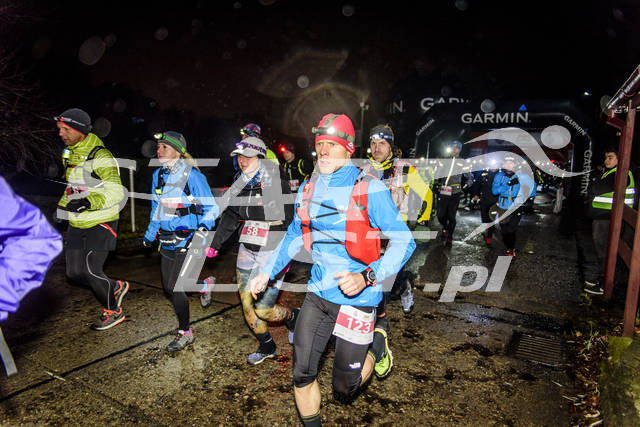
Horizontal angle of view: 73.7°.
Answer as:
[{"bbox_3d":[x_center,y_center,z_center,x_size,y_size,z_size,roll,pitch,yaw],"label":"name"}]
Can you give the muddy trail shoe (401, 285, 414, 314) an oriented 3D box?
[{"bbox_3d":[0.824,0.820,4.020,0.105,0.130,0.280,3,32,16],"label":"muddy trail shoe"}]

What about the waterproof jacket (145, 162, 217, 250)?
[{"bbox_3d":[-1.019,-0.066,3.150,0.480,0.630,0.360,5,8,31],"label":"waterproof jacket"}]

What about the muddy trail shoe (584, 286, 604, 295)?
[{"bbox_3d":[3.222,0.894,5.000,0.270,0.100,0.100,8,10,41],"label":"muddy trail shoe"}]

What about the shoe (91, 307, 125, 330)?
[{"bbox_3d":[-1.778,0.876,3.583,0.105,0.120,0.285,8,15,44],"label":"shoe"}]

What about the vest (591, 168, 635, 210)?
[{"bbox_3d":[3.393,-0.278,4.950,0.330,0.520,0.440,1,6,-5],"label":"vest"}]

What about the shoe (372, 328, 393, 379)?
[{"bbox_3d":[0.354,0.801,2.440,0.110,0.280,0.100,-7,8,-40],"label":"shoe"}]

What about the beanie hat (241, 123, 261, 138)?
[{"bbox_3d":[-0.741,-0.888,4.650,0.210,0.160,0.180,-4,7,-40],"label":"beanie hat"}]

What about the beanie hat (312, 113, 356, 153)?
[{"bbox_3d":[0.067,-0.384,2.050,0.180,0.190,0.220,6,9,32],"label":"beanie hat"}]

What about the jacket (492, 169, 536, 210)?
[{"bbox_3d":[3.279,-0.418,7.200,0.660,0.680,0.420,4,7,26],"label":"jacket"}]

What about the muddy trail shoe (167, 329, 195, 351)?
[{"bbox_3d":[-1.042,0.952,3.200,0.095,0.115,0.255,5,11,36],"label":"muddy trail shoe"}]

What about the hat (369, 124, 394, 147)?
[{"bbox_3d":[0.471,-0.592,3.240,0.180,0.165,0.220,5,8,30],"label":"hat"}]

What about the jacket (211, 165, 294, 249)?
[{"bbox_3d":[-0.461,-0.069,2.950,0.520,0.580,0.370,5,10,33],"label":"jacket"}]

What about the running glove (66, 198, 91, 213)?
[{"bbox_3d":[-1.820,-0.061,3.220,0.160,0.100,0.090,-6,8,-14],"label":"running glove"}]

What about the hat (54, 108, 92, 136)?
[{"bbox_3d":[-1.877,-0.697,3.270,0.235,0.190,0.190,-5,10,-40],"label":"hat"}]

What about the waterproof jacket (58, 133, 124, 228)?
[{"bbox_3d":[-1.819,-0.273,3.420,0.470,0.700,0.380,6,8,38],"label":"waterproof jacket"}]

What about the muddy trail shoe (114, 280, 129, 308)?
[{"bbox_3d":[-1.762,0.725,3.750,0.120,0.280,0.100,27,-12,-39],"label":"muddy trail shoe"}]

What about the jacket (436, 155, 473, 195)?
[{"bbox_3d":[2.255,-0.632,7.100,0.540,0.650,0.340,6,8,37],"label":"jacket"}]

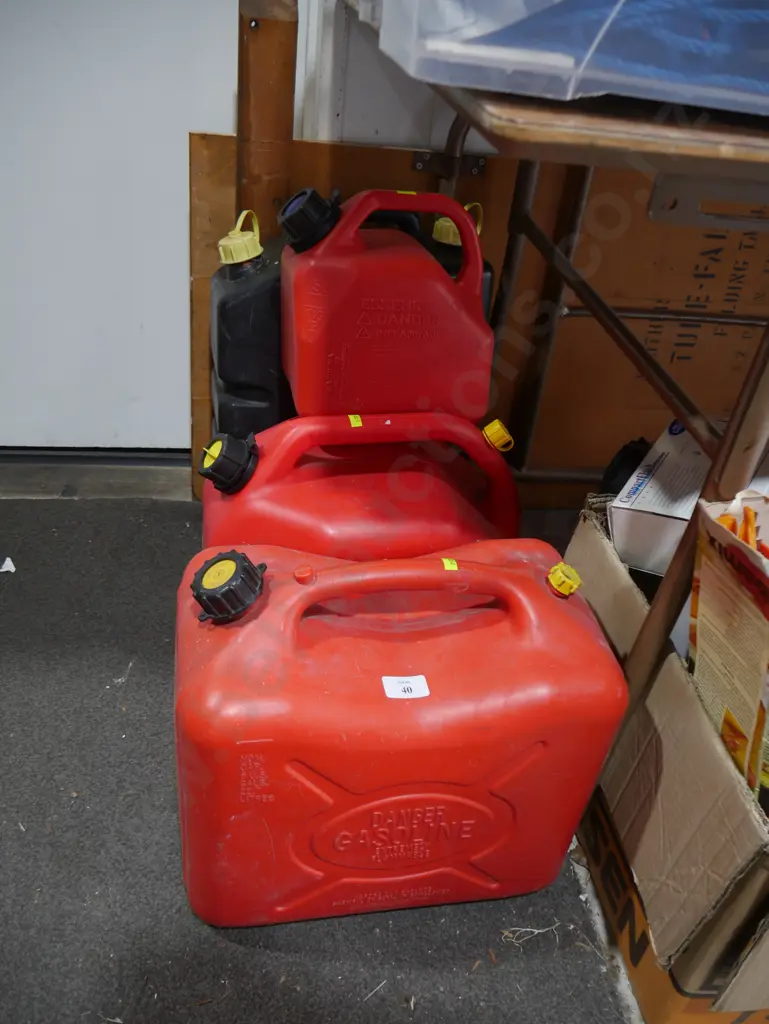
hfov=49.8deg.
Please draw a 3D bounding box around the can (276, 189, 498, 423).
[{"bbox_3d":[-0.003,-0.287,1.138,0.279,0.286,0.175,-1,25,-12],"label":"can"}]

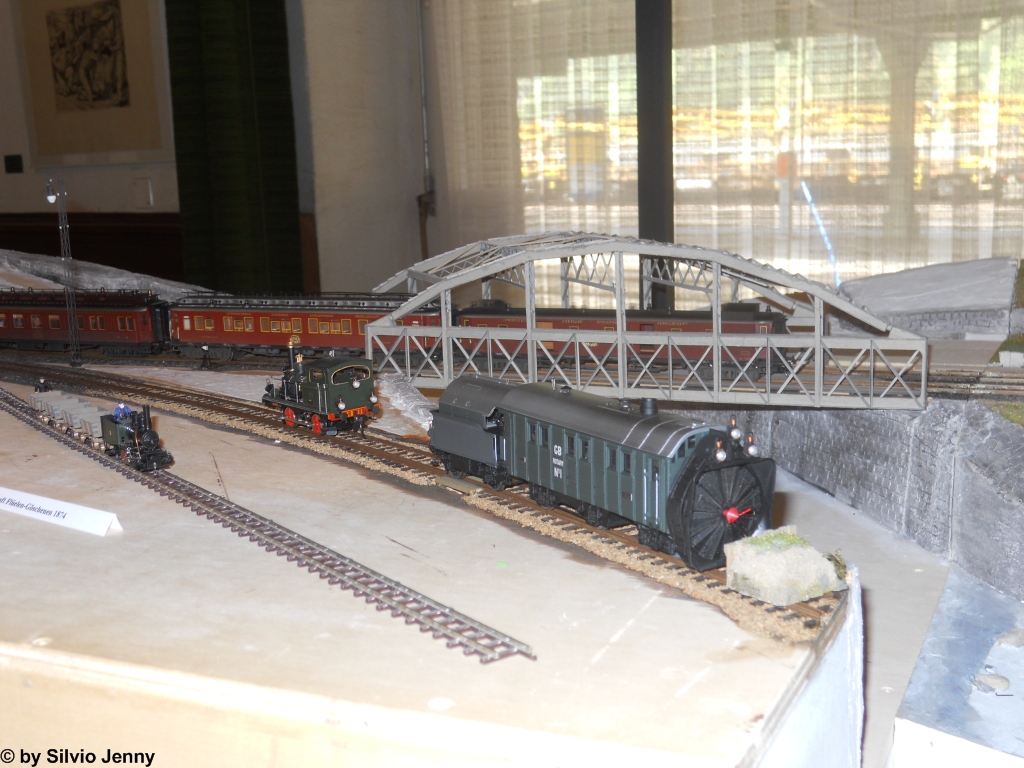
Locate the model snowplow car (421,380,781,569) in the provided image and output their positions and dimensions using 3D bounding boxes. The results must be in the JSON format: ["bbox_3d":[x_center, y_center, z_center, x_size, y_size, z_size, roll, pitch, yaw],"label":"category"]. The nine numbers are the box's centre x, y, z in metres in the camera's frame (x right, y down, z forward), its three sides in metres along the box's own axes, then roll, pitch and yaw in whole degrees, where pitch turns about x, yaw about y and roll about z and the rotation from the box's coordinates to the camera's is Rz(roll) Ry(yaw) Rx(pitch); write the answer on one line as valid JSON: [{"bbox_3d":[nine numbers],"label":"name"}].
[{"bbox_3d":[0.024,0.025,0.483,0.035,0.051,0.188,-9,13,-33],"label":"model snowplow car"}]

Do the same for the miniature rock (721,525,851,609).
[{"bbox_3d":[0.090,0.059,0.393,0.036,0.015,0.024,-9,13,-32],"label":"miniature rock"}]

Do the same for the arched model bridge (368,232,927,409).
[{"bbox_3d":[0.055,-0.054,0.870,0.468,0.108,0.096,3,11,23],"label":"arched model bridge"}]

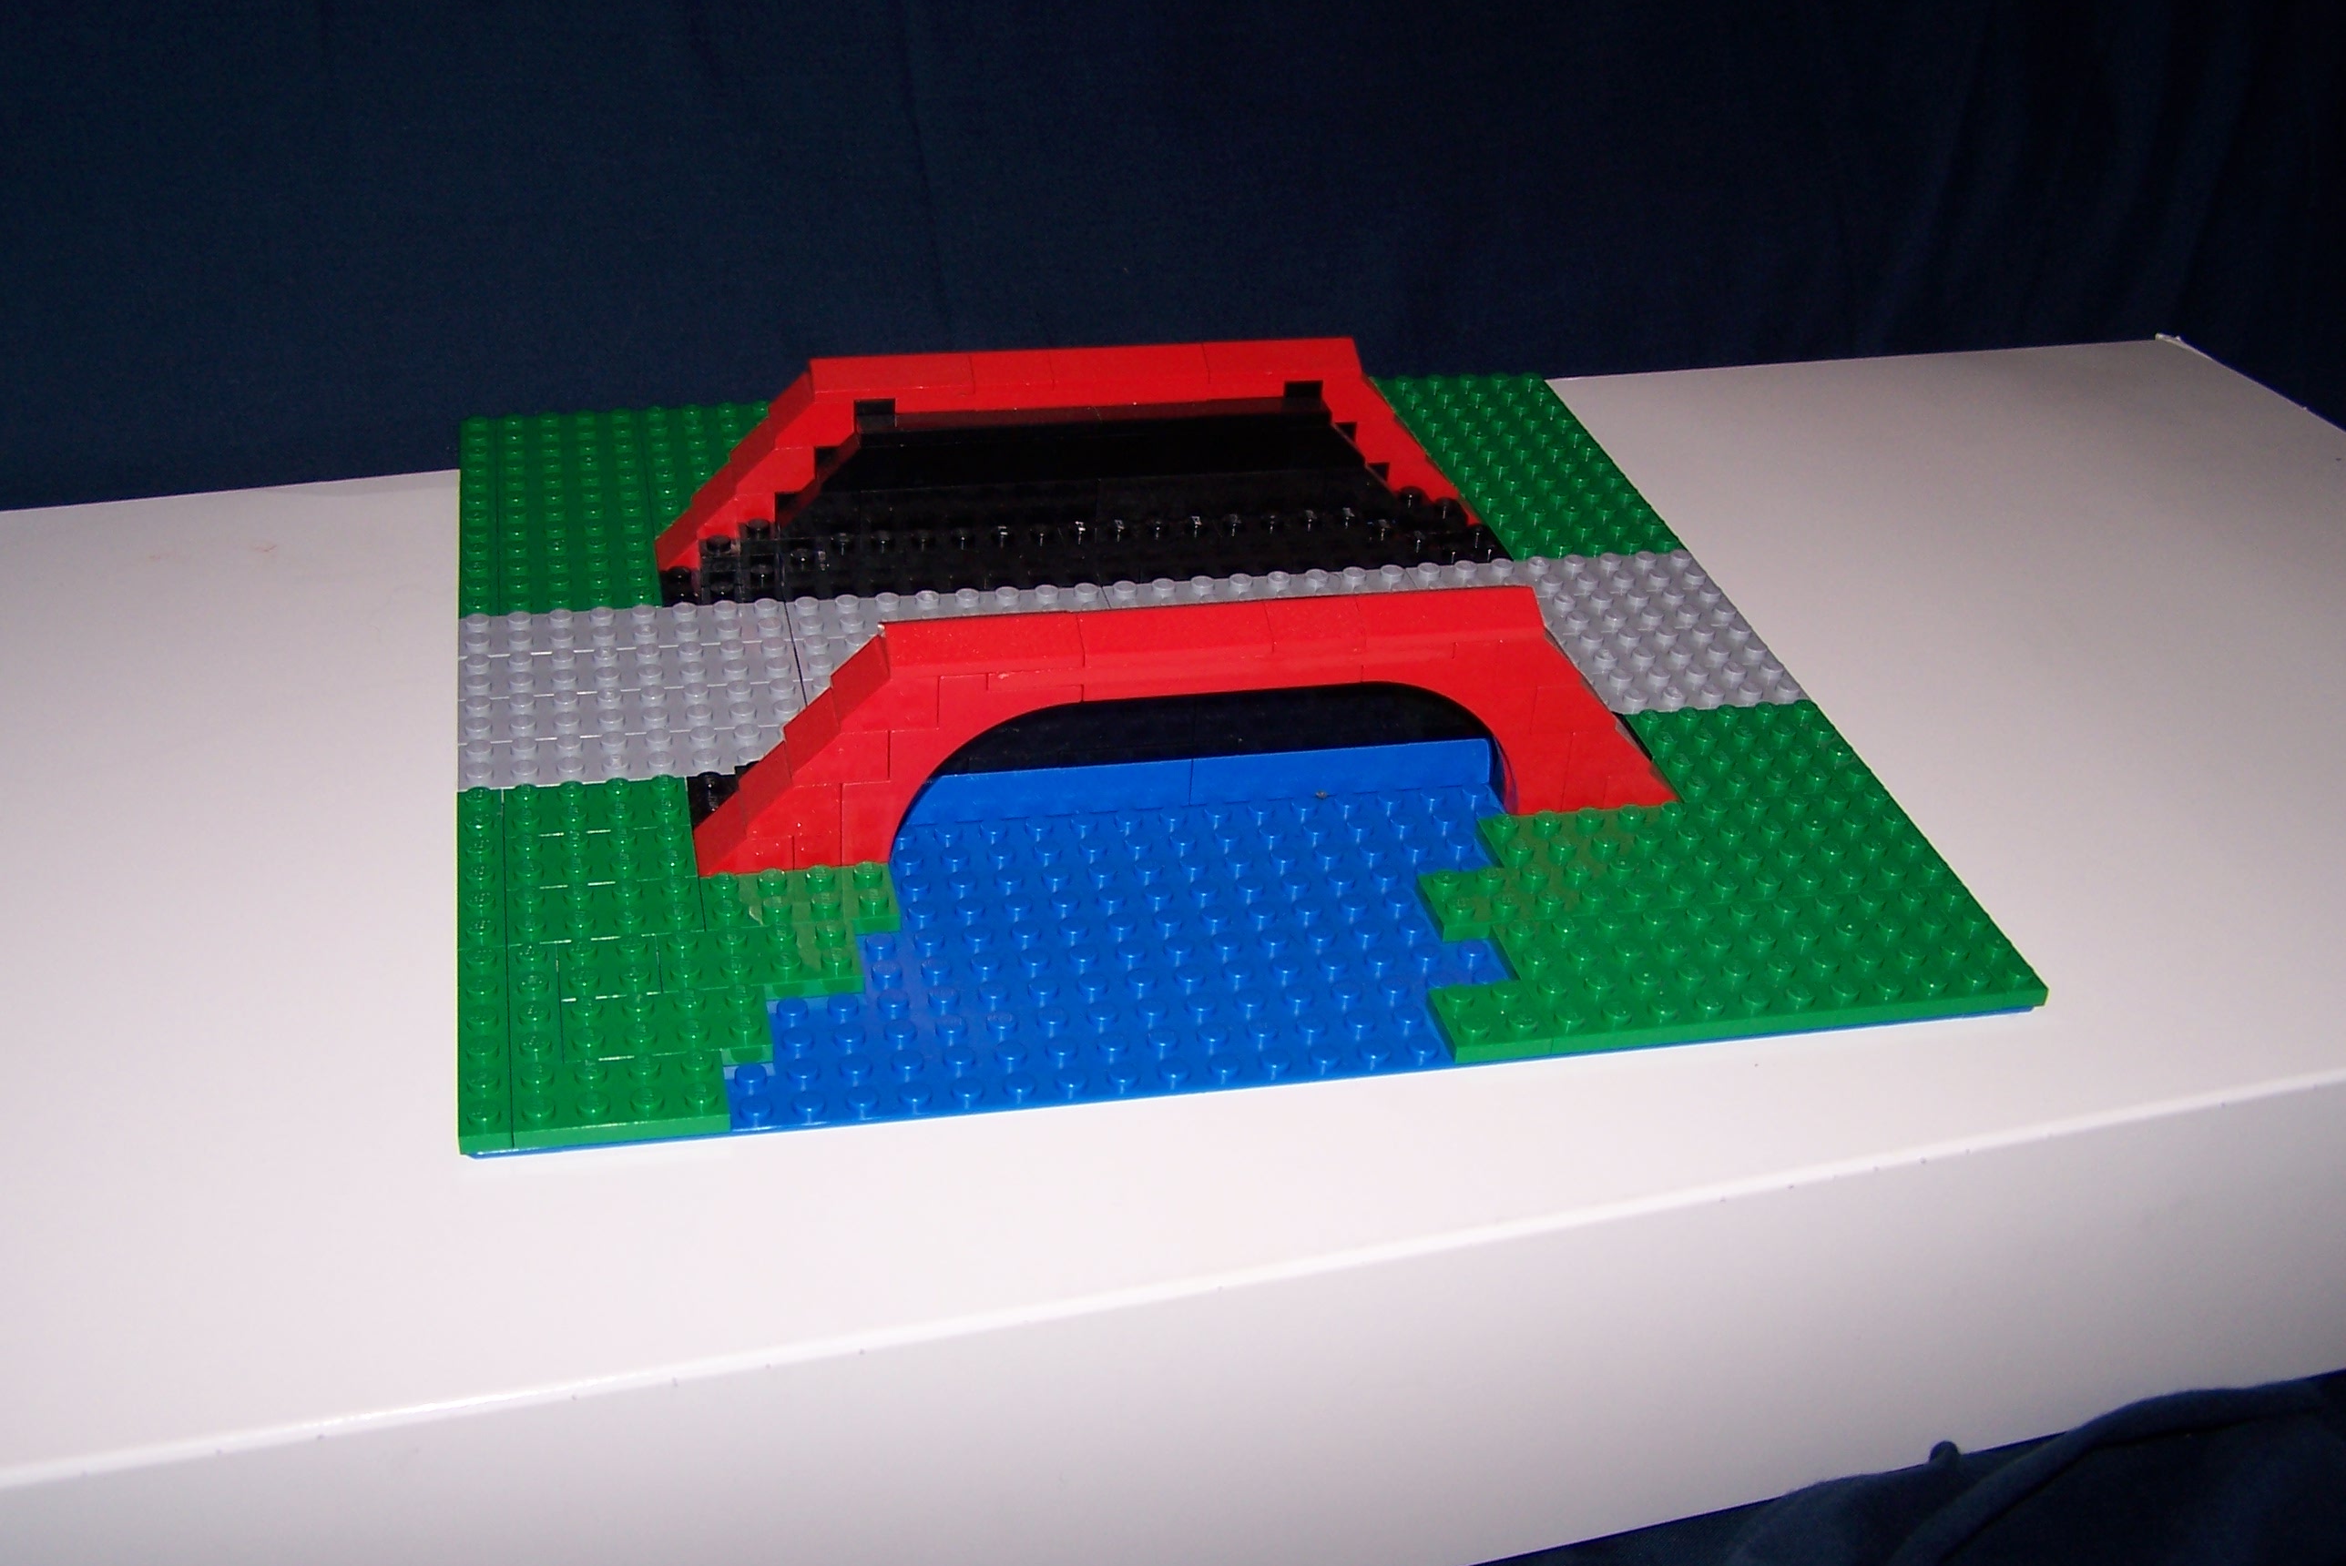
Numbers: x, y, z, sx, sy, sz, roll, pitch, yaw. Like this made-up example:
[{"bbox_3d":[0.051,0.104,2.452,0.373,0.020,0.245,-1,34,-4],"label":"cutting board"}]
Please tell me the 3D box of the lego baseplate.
[{"bbox_3d":[-0.006,-0.040,0.499,0.256,0.046,0.256,-4,32,-13],"label":"lego baseplate"}]

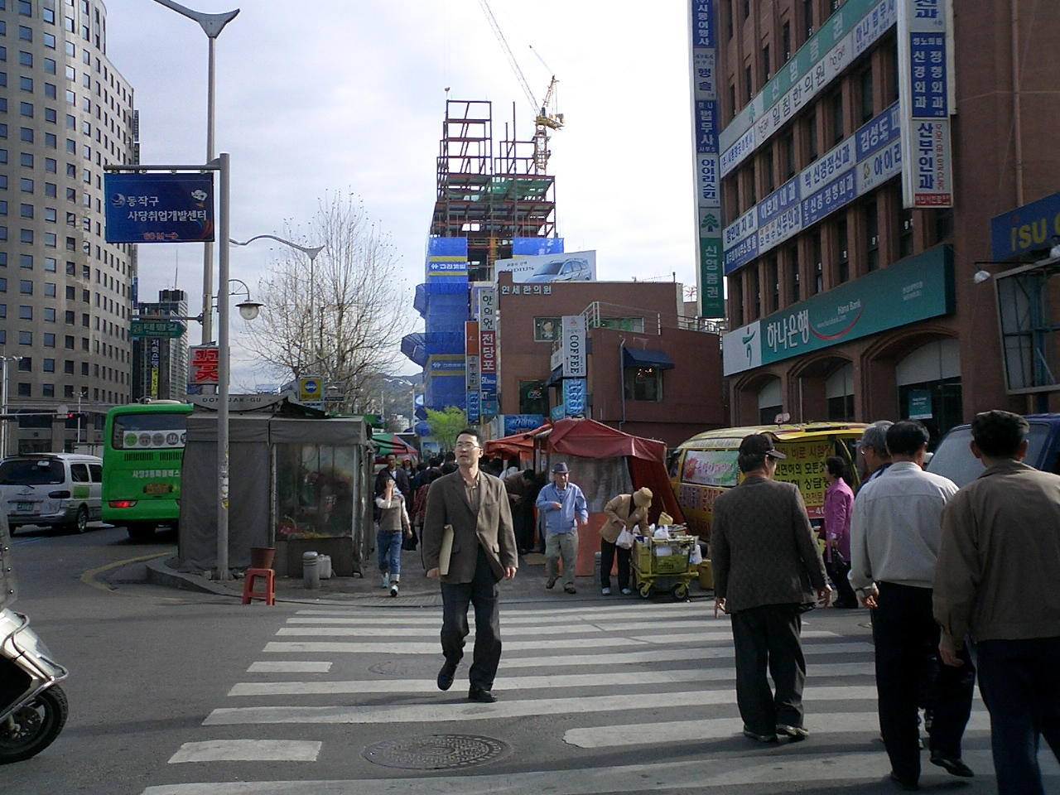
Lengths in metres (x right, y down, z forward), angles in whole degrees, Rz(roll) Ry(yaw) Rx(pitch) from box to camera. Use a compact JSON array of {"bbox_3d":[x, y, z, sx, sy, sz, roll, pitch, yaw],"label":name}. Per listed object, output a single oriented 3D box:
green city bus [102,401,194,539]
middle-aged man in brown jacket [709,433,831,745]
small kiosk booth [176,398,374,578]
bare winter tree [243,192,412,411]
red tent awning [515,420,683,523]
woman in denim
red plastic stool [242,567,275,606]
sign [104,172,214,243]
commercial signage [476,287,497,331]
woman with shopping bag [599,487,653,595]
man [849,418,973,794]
[{"bbox_3d":[-8.254,1.859,27.859,2.350,2.950,8.800,0,-4,-7],"label":"green city bus"},{"bbox_3d":[1.358,1.069,6.489,0.600,1.700,0.450,-1,-4,4],"label":"middle-aged man in brown jacket"},{"bbox_3d":[-3.628,1.290,16.552,2.500,2.400,2.700,0,-4,-7],"label":"small kiosk booth"},{"bbox_3d":[-6.381,-1.346,36.000,5.100,10.314,5.000,0,-4,-7],"label":"bare winter tree"},{"bbox_3d":[0.947,1.046,16.100,2.150,1.420,2.100,0,-4,-7],"label":"red tent awning"},{"bbox_3d":[-1.745,1.752,14.481,0.450,1.520,0.500,-1,-4,-3],"label":"woman in denim"},{"bbox_3d":[-3.251,2.258,13.586,0.335,0.445,0.335,0,-4,-5],"label":"red plastic stool"},{"bbox_3d":[-5.167,-2.638,15.850,1.519,0.958,0.100,-1,-4,-3],"label":"sign"},{"bbox_3d":[-1.825,-3.709,48.149,0.780,1.859,0.300,0,-4,-7],"label":"commercial signage"},{"bbox_3d":[1.192,1.786,14.273,0.620,1.350,0.500,-4,-5,45],"label":"woman with shopping bag"},{"bbox_3d":[1.844,0.985,5.520,0.550,1.720,0.480,-1,-4,12],"label":"man"}]

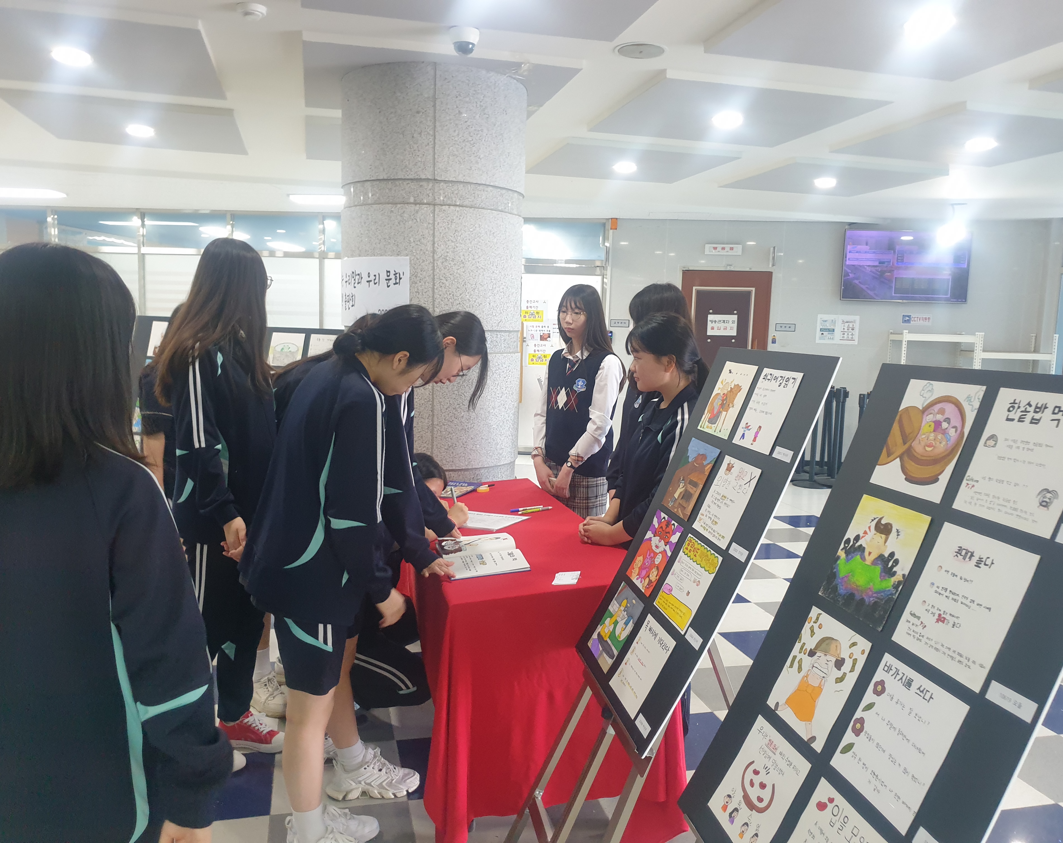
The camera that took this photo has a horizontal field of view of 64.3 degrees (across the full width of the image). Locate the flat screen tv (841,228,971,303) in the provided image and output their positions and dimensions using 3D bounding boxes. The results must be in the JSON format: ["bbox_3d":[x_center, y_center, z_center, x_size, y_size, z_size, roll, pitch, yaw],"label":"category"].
[{"bbox_3d":[3.947,-1.633,8.907,1.296,0.750,0.060,2,6,4],"label":"flat screen tv"}]

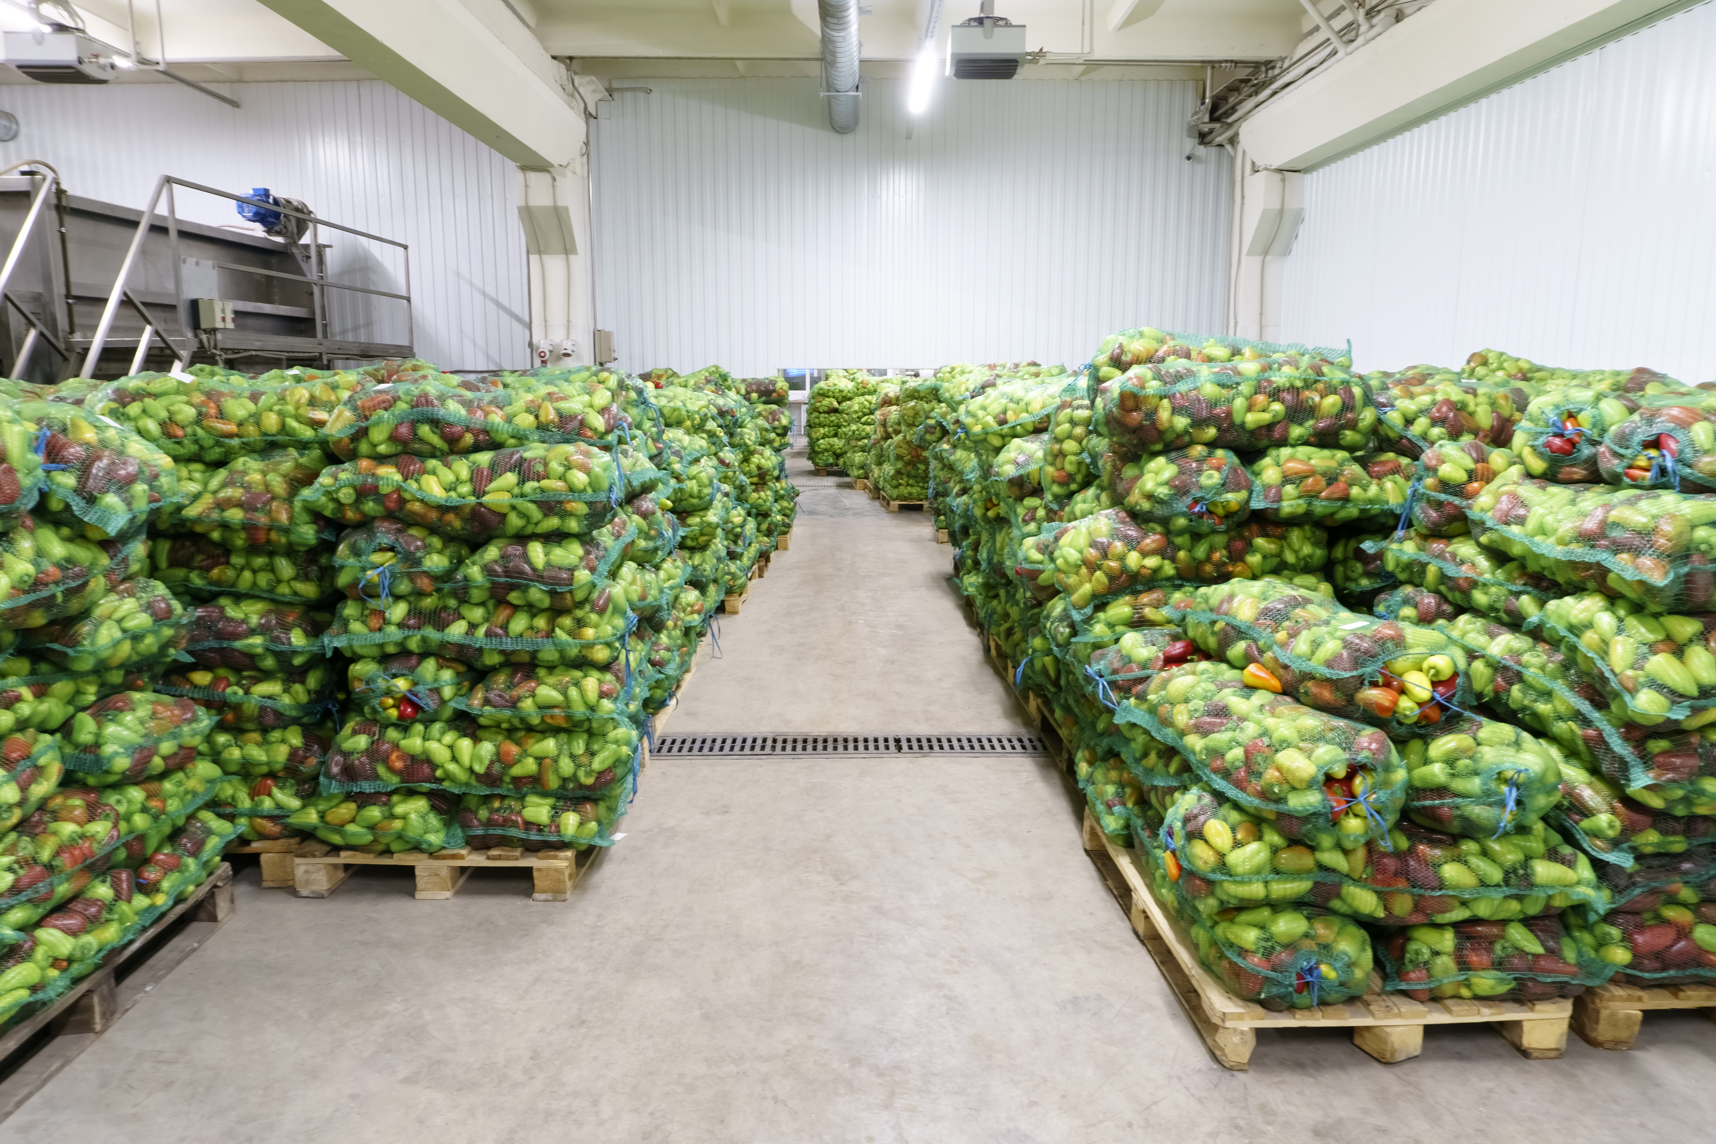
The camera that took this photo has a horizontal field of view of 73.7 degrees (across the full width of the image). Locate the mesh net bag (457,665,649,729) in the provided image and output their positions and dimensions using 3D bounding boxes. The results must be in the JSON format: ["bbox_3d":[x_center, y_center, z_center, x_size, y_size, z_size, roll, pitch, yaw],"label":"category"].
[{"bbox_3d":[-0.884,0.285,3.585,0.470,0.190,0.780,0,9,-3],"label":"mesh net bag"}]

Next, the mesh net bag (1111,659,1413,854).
[{"bbox_3d":[0.945,0.424,2.728,0.390,0.240,0.800,-4,10,-21],"label":"mesh net bag"}]

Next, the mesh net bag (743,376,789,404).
[{"bbox_3d":[-0.848,-1.632,10.272,0.480,0.250,0.700,0,10,0],"label":"mesh net bag"}]

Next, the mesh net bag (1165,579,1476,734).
[{"bbox_3d":[1.125,0.166,2.885,0.380,0.220,0.740,-3,16,-18],"label":"mesh net bag"}]

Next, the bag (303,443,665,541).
[{"bbox_3d":[-1.090,-0.232,3.276,0.880,0.240,0.420,0,9,0],"label":"bag"}]

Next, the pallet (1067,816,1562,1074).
[{"bbox_3d":[1.171,0.938,3.151,0.800,0.144,1.200,0,9,-3],"label":"pallet"}]

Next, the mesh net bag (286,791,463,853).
[{"bbox_3d":[-1.390,0.663,3.665,0.500,0.200,0.760,0,9,0],"label":"mesh net bag"}]

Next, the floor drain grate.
[{"bbox_3d":[-0.030,0.737,4.801,1.660,0.030,0.280,0,9,0],"label":"floor drain grate"}]

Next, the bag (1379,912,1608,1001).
[{"bbox_3d":[1.390,0.786,2.915,0.500,0.200,0.760,-1,9,-4],"label":"bag"}]

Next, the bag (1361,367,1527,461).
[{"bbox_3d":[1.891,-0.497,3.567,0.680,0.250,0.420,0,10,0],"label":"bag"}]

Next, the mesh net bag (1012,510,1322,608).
[{"bbox_3d":[0.930,-0.067,3.393,0.870,0.220,0.450,0,9,0],"label":"mesh net bag"}]

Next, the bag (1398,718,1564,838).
[{"bbox_3d":[1.260,0.421,2.764,0.420,0.240,0.700,-2,9,-10],"label":"bag"}]

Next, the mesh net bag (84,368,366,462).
[{"bbox_3d":[-1.839,-0.462,3.391,0.800,0.240,0.420,0,10,0],"label":"mesh net bag"}]

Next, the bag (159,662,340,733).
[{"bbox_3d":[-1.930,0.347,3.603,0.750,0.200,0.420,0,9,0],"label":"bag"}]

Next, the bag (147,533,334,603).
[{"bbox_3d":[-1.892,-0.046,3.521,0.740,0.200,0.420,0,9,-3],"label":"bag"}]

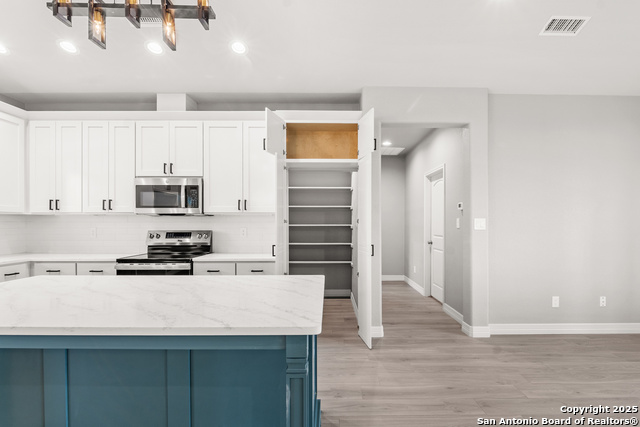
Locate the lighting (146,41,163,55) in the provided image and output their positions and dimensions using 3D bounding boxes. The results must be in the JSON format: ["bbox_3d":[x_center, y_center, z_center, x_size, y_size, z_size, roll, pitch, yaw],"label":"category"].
[{"bbox_3d":[-1.379,-1.390,2.370,0.160,0.020,0.160,0,-1,0],"label":"lighting"}]

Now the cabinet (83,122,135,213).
[{"bbox_3d":[-2.395,-0.520,3.400,0.605,1.065,0.330,0,-1,0],"label":"cabinet"}]

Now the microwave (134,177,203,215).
[{"bbox_3d":[-1.685,-0.190,3.375,0.760,0.420,0.390,0,-1,0],"label":"microwave"}]

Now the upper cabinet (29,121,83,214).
[{"bbox_3d":[-3.000,-0.520,3.400,0.610,1.065,0.330,0,-1,0],"label":"upper cabinet"}]

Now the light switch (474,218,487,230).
[{"bbox_3d":[1.757,0.115,3.122,0.120,0.125,0.012,0,0,0],"label":"light switch"}]

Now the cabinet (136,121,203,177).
[{"bbox_3d":[-1.705,-0.730,3.400,0.770,0.640,0.330,0,-1,0],"label":"cabinet"}]

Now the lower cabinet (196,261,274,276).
[{"bbox_3d":[-0.863,0.940,3.240,0.890,0.880,0.620,0,-1,0],"label":"lower cabinet"}]

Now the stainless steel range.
[{"bbox_3d":[-1.665,0.785,3.200,0.760,1.190,0.690,0,-1,0],"label":"stainless steel range"}]

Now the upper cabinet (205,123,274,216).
[{"bbox_3d":[-0.875,-0.520,3.400,0.880,1.065,0.330,0,-1,0],"label":"upper cabinet"}]

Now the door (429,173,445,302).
[{"bbox_3d":[1.895,0.410,4.460,0.050,2.020,0.760,0,-1,1],"label":"door"}]

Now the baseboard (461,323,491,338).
[{"bbox_3d":[1.782,1.305,3.200,0.190,0.118,0.140,0,-1,0],"label":"baseboard"}]

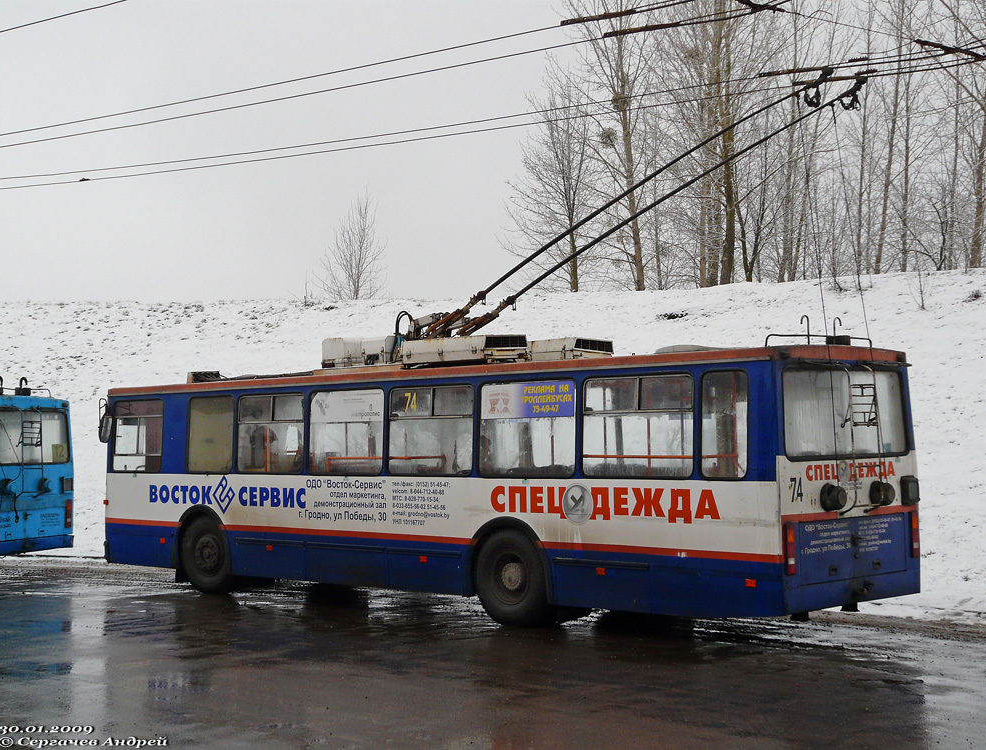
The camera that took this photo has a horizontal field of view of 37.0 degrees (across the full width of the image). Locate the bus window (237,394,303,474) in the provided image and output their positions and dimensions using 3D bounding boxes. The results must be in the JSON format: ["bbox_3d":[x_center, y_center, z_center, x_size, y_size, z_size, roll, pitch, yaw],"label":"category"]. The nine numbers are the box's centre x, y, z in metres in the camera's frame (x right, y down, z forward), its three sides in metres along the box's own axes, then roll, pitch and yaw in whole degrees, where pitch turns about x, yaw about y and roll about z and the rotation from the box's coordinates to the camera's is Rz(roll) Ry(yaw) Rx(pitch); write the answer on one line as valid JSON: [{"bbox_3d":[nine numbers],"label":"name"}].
[{"bbox_3d":[-2.751,0.725,18.243,1.349,0.983,0.060,-3,-6,45],"label":"bus window"}]

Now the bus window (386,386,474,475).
[{"bbox_3d":[-0.689,0.610,16.211,1.387,0.990,0.060,-3,-6,45],"label":"bus window"}]

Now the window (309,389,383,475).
[{"bbox_3d":[-1.710,0.667,17.218,1.347,0.986,0.060,-3,-6,45],"label":"window"}]

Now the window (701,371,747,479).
[{"bbox_3d":[2.120,0.452,13.444,0.510,1.000,0.060,-3,-6,45],"label":"window"}]

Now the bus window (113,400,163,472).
[{"bbox_3d":[-4.888,0.845,20.348,1.272,0.975,0.060,-3,-6,45],"label":"bus window"}]

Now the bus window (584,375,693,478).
[{"bbox_3d":[1.392,0.493,14.161,1.353,0.997,0.060,-3,-6,45],"label":"bus window"}]

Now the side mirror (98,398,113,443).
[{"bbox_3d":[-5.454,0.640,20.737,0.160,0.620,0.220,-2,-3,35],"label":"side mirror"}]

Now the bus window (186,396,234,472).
[{"bbox_3d":[-3.660,0.776,19.139,1.035,0.980,0.060,-3,-6,45],"label":"bus window"}]

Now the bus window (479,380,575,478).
[{"bbox_3d":[0.352,0.551,15.186,1.358,0.994,0.060,-3,-6,45],"label":"bus window"}]

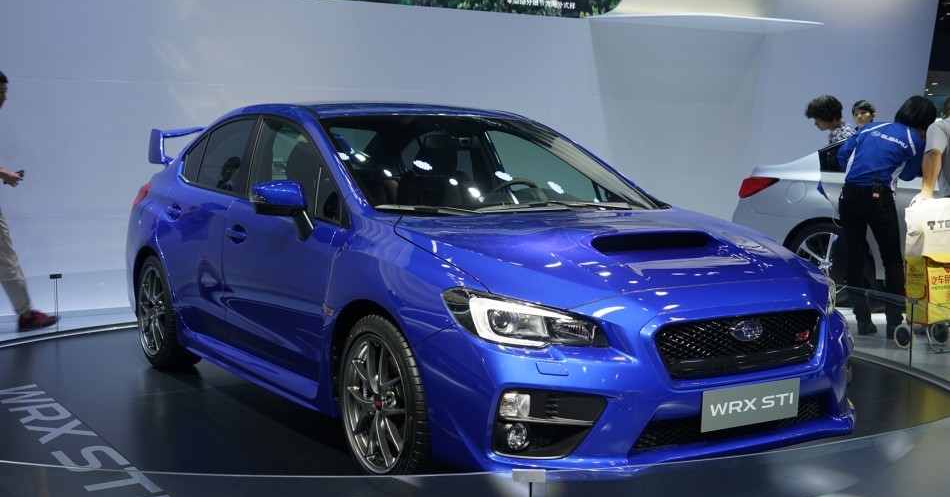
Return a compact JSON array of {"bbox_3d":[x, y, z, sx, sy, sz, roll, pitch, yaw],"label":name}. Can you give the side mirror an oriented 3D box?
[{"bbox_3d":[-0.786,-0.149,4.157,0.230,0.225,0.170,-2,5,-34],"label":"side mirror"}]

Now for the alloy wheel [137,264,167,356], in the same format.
[{"bbox_3d":[-1.723,0.343,5.837,0.215,0.495,0.495,-2,5,-34],"label":"alloy wheel"}]

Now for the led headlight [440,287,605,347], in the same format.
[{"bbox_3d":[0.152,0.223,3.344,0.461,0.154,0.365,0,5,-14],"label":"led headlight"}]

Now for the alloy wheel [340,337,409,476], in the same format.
[{"bbox_3d":[-0.270,0.547,3.721,0.215,0.495,0.495,-2,5,-34],"label":"alloy wheel"}]

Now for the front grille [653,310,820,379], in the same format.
[{"bbox_3d":[0.862,0.309,3.392,0.770,0.185,0.085,-2,5,-34],"label":"front grille"}]

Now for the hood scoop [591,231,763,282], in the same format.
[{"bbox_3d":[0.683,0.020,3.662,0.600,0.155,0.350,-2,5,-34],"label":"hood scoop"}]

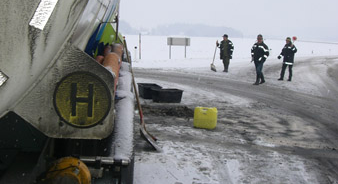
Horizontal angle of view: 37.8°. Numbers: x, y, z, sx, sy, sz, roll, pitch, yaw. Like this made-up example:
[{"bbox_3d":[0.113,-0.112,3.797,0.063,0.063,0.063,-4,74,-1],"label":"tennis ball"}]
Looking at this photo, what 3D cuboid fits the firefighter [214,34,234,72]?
[{"bbox_3d":[2.607,-1.808,23.090,0.850,1.780,0.550,4,7,27],"label":"firefighter"}]

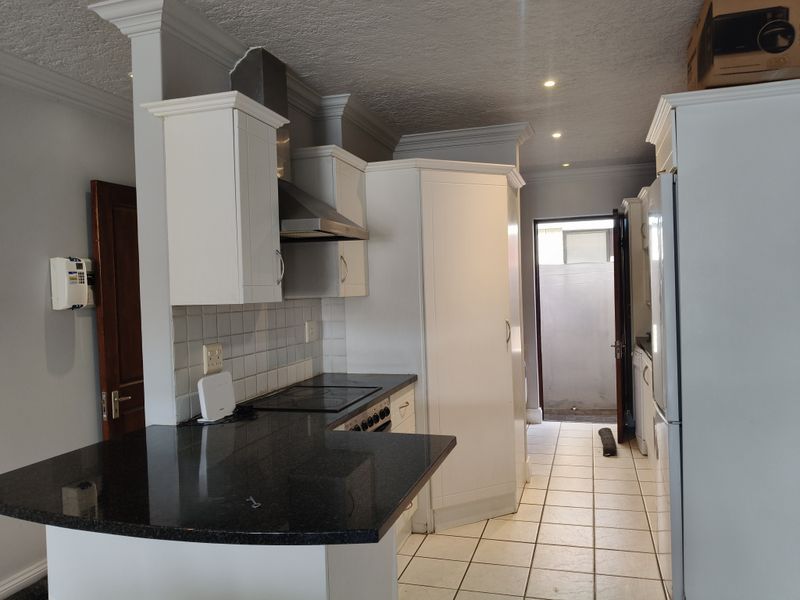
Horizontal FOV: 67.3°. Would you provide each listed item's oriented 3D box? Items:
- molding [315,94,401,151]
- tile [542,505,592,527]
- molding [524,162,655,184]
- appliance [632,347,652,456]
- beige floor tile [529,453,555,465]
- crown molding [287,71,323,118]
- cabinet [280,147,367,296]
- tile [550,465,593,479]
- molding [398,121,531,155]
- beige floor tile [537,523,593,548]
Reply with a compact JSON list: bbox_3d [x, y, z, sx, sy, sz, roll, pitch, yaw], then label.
[{"bbox_3d":[-0.226,-1.134,3.989,0.220,0.110,1.080,-2,1,18],"label":"molding"},{"bbox_3d":[1.030,1.325,3.681,0.298,0.010,0.298,-2,0,18],"label":"tile"},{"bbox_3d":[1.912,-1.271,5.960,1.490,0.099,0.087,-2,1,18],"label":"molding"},{"bbox_3d":[2.305,0.811,5.019,0.587,0.852,0.602,-2,1,18],"label":"appliance"},{"bbox_3d":[1.099,1.298,4.896,0.299,0.010,0.295,-2,1,18],"label":"beige floor tile"},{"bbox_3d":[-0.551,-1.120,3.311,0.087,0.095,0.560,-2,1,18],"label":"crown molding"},{"bbox_3d":[-0.397,-0.398,3.326,0.331,0.772,0.476,-2,1,18],"label":"cabinet"},{"bbox_3d":[1.306,1.308,4.550,0.298,0.010,0.298,-2,0,18],"label":"tile"},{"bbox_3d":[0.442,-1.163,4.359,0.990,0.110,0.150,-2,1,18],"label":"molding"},{"bbox_3d":[0.938,1.331,3.391,0.298,0.010,0.298,-2,0,18],"label":"beige floor tile"}]

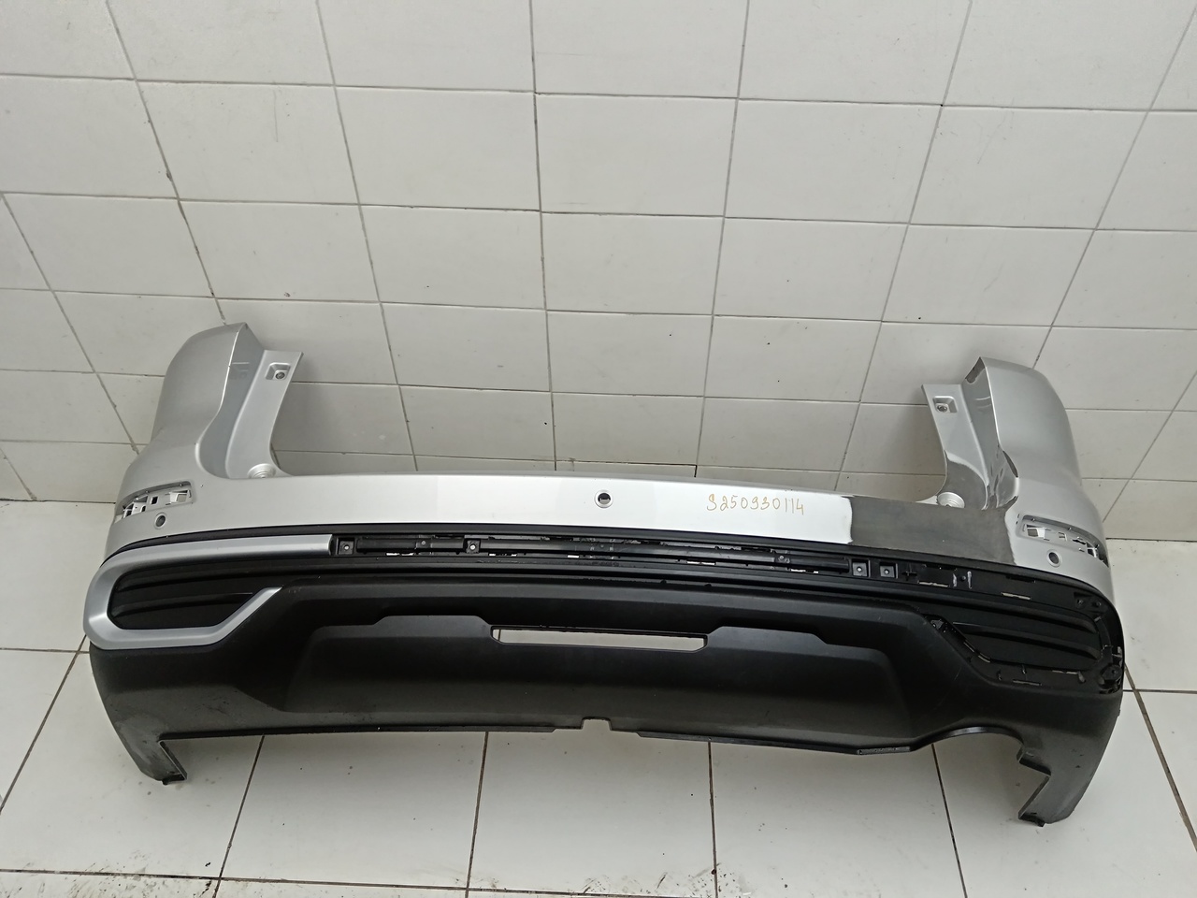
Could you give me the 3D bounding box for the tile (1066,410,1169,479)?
[{"bbox_3d":[0.960,-0.013,1.888,0.300,0.200,0.010,2,47,1],"label":"tile"}]

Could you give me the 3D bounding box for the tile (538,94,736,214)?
[{"bbox_3d":[0.058,-0.458,1.464,0.300,0.200,0.009,2,47,1],"label":"tile"}]

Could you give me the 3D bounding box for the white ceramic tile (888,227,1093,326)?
[{"bbox_3d":[0.660,-0.300,1.601,0.300,0.200,0.010,2,47,1],"label":"white ceramic tile"}]

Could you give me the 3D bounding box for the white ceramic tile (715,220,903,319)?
[{"bbox_3d":[0.358,-0.309,1.605,0.300,0.200,0.009,2,47,1],"label":"white ceramic tile"}]

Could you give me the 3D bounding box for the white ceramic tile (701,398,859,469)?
[{"bbox_3d":[0.355,-0.030,1.900,0.300,0.200,0.008,2,47,2],"label":"white ceramic tile"}]

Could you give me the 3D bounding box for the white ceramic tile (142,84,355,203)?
[{"bbox_3d":[-0.545,-0.480,1.483,0.300,0.200,0.010,2,47,1],"label":"white ceramic tile"}]

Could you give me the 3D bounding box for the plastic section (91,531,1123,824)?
[{"bbox_3d":[-0.006,0.372,1.462,1.830,0.490,0.522,2,89,1],"label":"plastic section"}]

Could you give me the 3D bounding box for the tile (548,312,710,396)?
[{"bbox_3d":[0.056,-0.182,1.762,0.300,0.200,0.010,2,47,1],"label":"tile"}]

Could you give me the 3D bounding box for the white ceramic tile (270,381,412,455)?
[{"bbox_3d":[-0.549,-0.064,1.926,0.300,0.200,0.009,2,47,1],"label":"white ceramic tile"}]

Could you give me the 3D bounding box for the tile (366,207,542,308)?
[{"bbox_3d":[-0.245,-0.331,1.623,0.300,0.200,0.010,2,47,1],"label":"tile"}]

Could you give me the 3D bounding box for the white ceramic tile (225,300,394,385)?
[{"bbox_3d":[-0.548,-0.203,1.777,0.300,0.200,0.009,2,47,1],"label":"white ceramic tile"}]

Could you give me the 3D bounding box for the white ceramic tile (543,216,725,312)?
[{"bbox_3d":[0.056,-0.320,1.613,0.300,0.200,0.008,2,47,2],"label":"white ceramic tile"}]

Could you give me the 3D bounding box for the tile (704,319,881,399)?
[{"bbox_3d":[0.357,-0.170,1.754,0.300,0.200,0.009,2,47,1],"label":"tile"}]

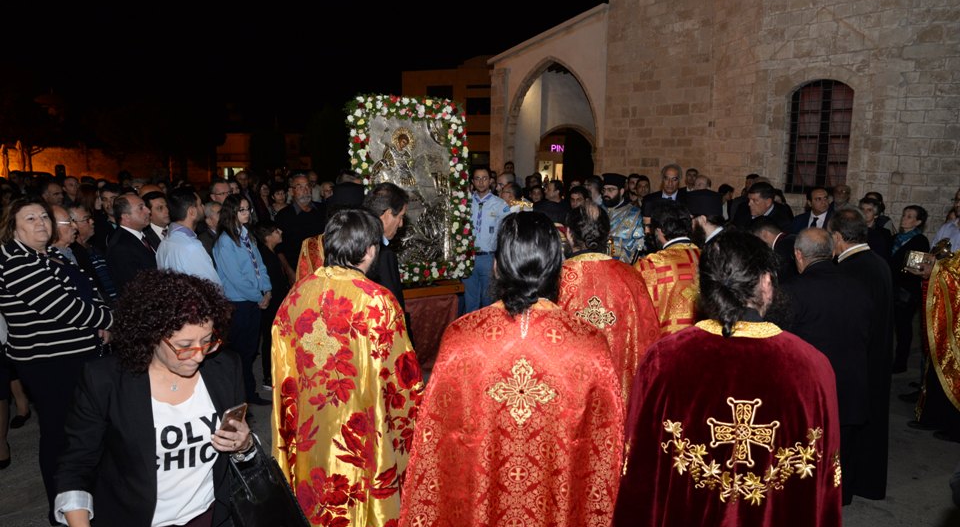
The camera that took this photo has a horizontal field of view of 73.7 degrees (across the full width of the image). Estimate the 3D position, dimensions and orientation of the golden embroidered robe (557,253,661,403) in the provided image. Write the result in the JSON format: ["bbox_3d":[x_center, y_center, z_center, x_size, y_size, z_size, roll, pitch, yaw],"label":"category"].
[{"bbox_3d":[0.559,0.625,3.242,0.680,1.410,0.460,0,9,-6],"label":"golden embroidered robe"}]

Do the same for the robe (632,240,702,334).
[{"bbox_3d":[1.092,0.580,3.558,0.640,1.400,0.450,-1,9,-8],"label":"robe"}]

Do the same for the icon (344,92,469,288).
[{"bbox_3d":[-0.585,-0.648,5.467,1.050,1.540,0.200,-4,4,-25],"label":"icon"}]

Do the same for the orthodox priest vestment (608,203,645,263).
[{"bbox_3d":[1.277,0.171,5.903,0.600,1.420,0.420,6,11,31],"label":"orthodox priest vestment"}]

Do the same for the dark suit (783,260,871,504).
[{"bbox_3d":[1.909,0.652,3.600,0.520,1.390,0.360,-2,10,-18],"label":"dark suit"}]

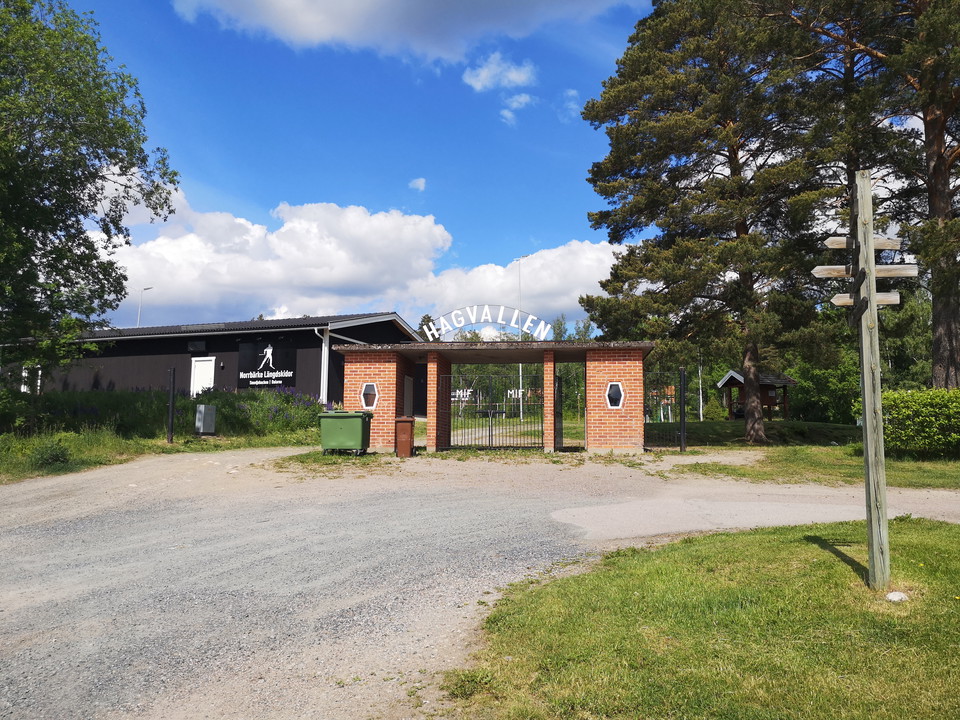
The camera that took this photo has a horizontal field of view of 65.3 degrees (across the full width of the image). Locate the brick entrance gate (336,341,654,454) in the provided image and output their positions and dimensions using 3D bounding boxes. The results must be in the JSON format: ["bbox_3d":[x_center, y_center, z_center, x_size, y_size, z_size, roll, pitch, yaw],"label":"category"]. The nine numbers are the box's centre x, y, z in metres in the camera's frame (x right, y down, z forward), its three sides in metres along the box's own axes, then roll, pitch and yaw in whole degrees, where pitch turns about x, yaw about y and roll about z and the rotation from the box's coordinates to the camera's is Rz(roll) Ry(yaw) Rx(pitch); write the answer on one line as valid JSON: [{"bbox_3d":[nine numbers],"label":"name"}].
[{"bbox_3d":[0.512,1.189,21.730,8.545,2.930,3.700,0,-6,6],"label":"brick entrance gate"}]

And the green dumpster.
[{"bbox_3d":[-3.555,1.943,19.900,1.250,1.171,0.780,-1,-6,9],"label":"green dumpster"}]

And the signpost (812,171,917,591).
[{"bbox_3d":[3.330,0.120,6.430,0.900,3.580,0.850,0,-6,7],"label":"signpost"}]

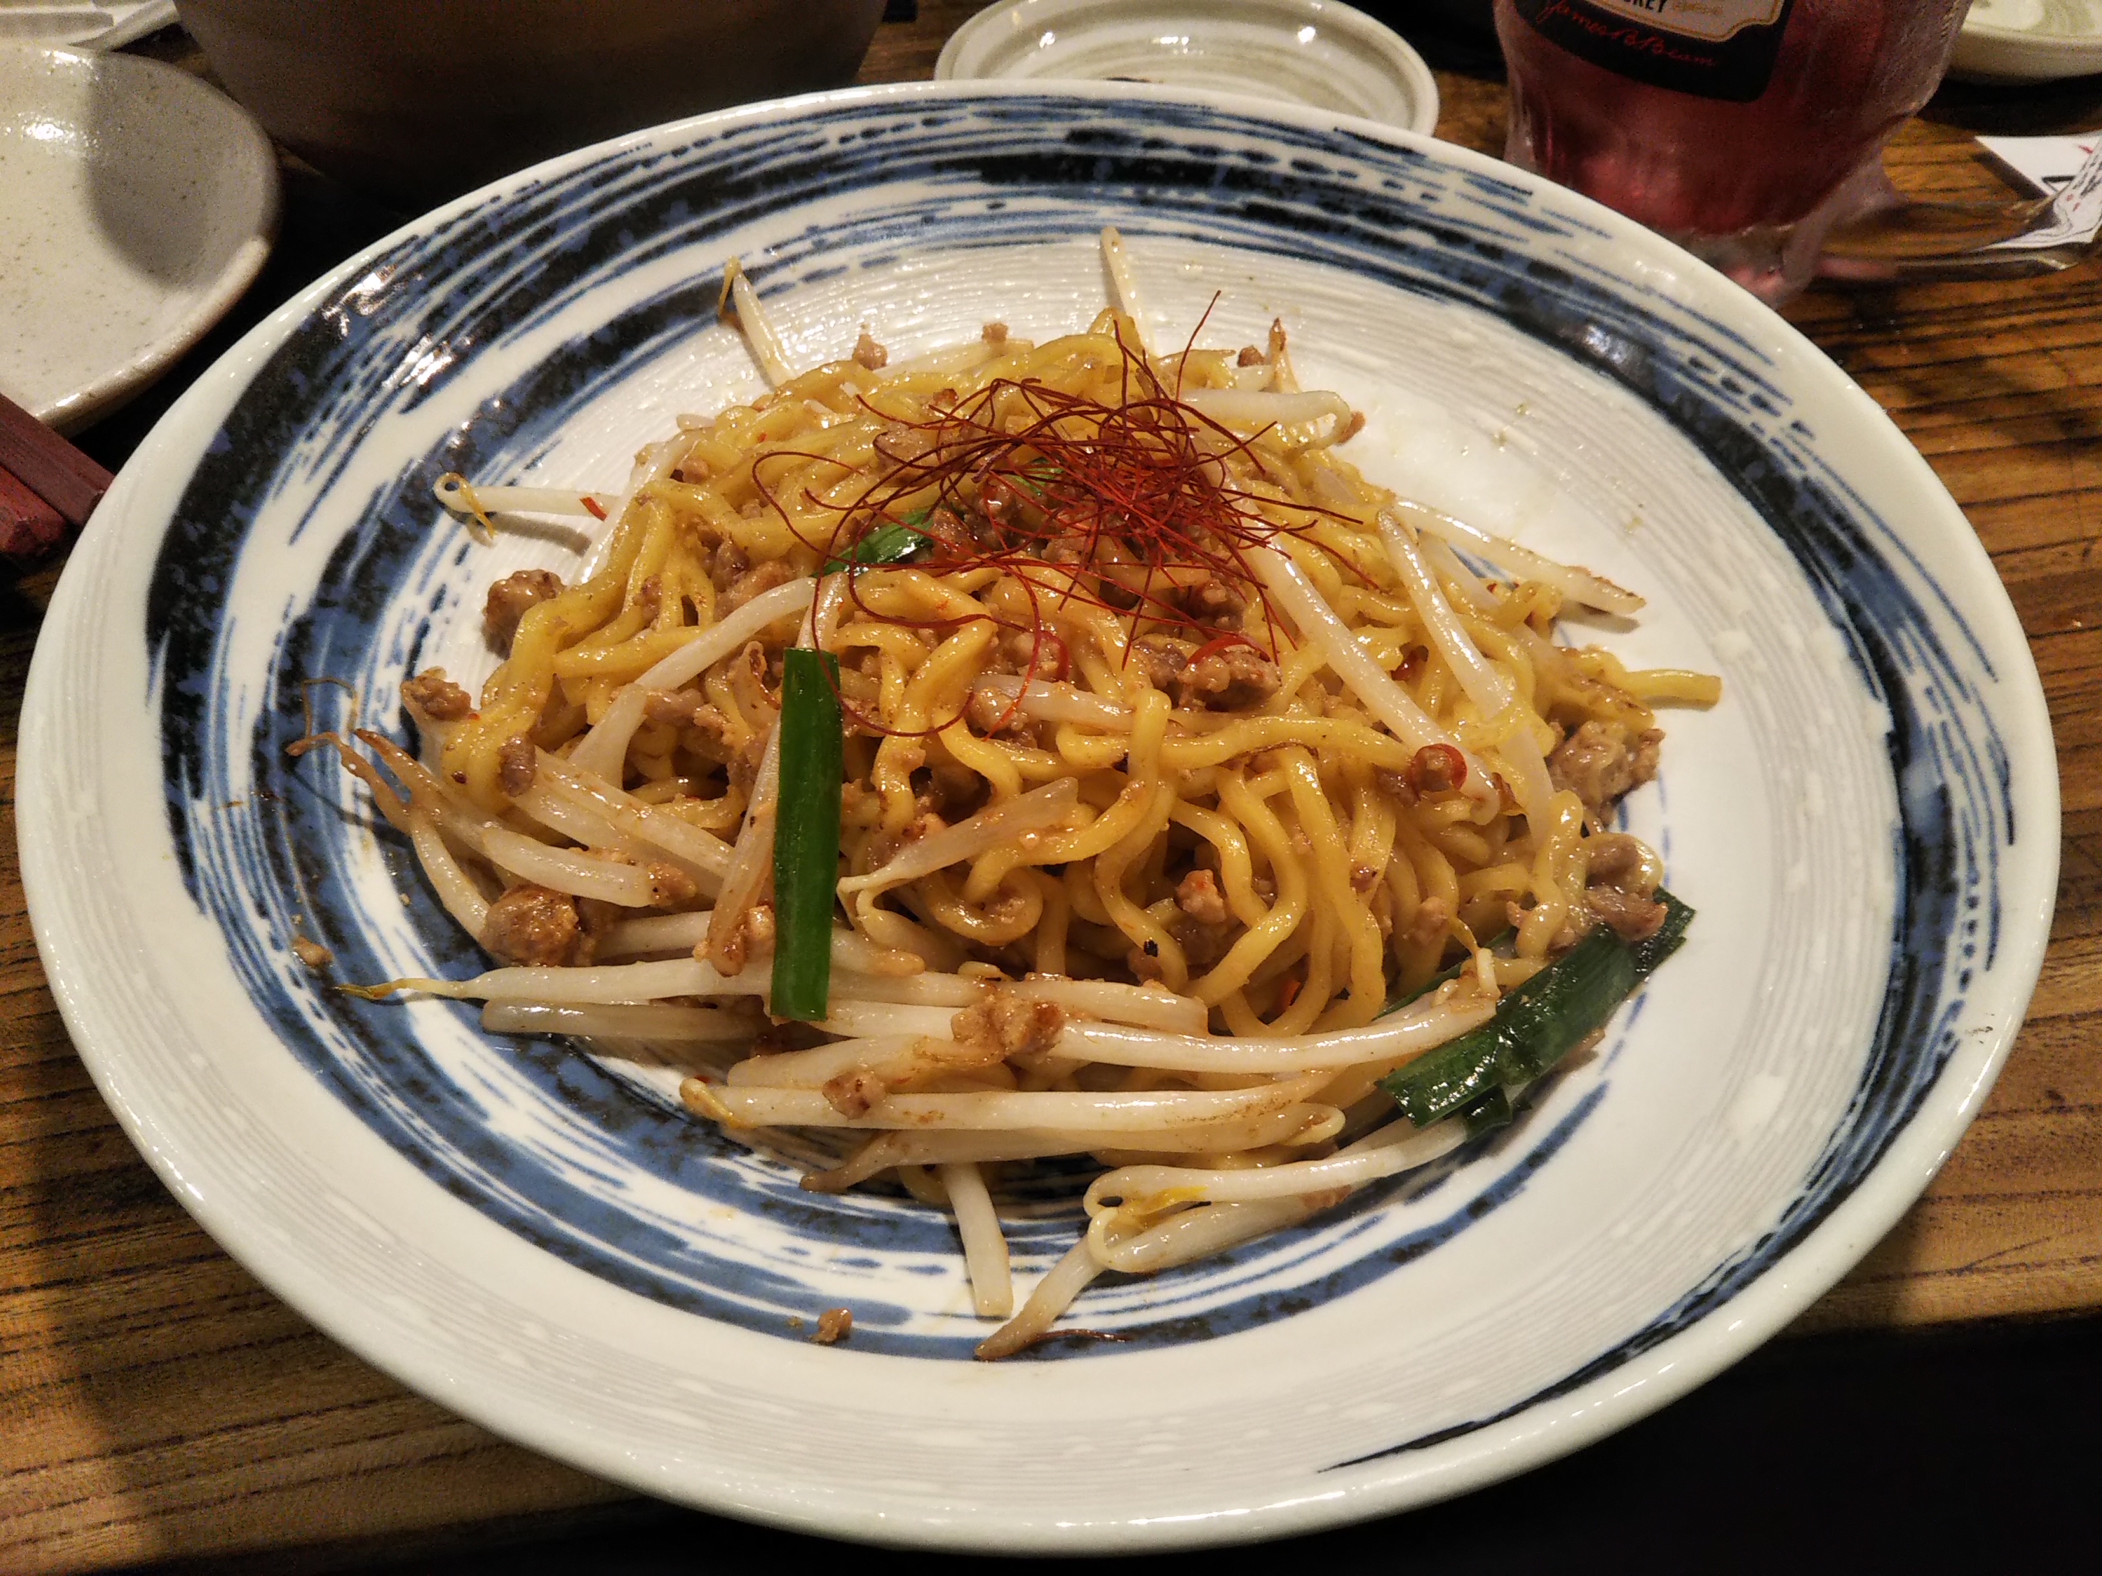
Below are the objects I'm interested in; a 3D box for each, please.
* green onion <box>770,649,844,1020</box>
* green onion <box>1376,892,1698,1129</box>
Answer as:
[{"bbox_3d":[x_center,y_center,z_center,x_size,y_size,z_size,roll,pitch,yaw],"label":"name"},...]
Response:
[{"bbox_3d":[-0.031,0.006,0.233,0.008,0.005,0.048,0,75,-4],"label":"green onion"},{"bbox_3d":[0.063,0.029,0.237,0.050,0.007,0.011,-28,63,-26],"label":"green onion"}]

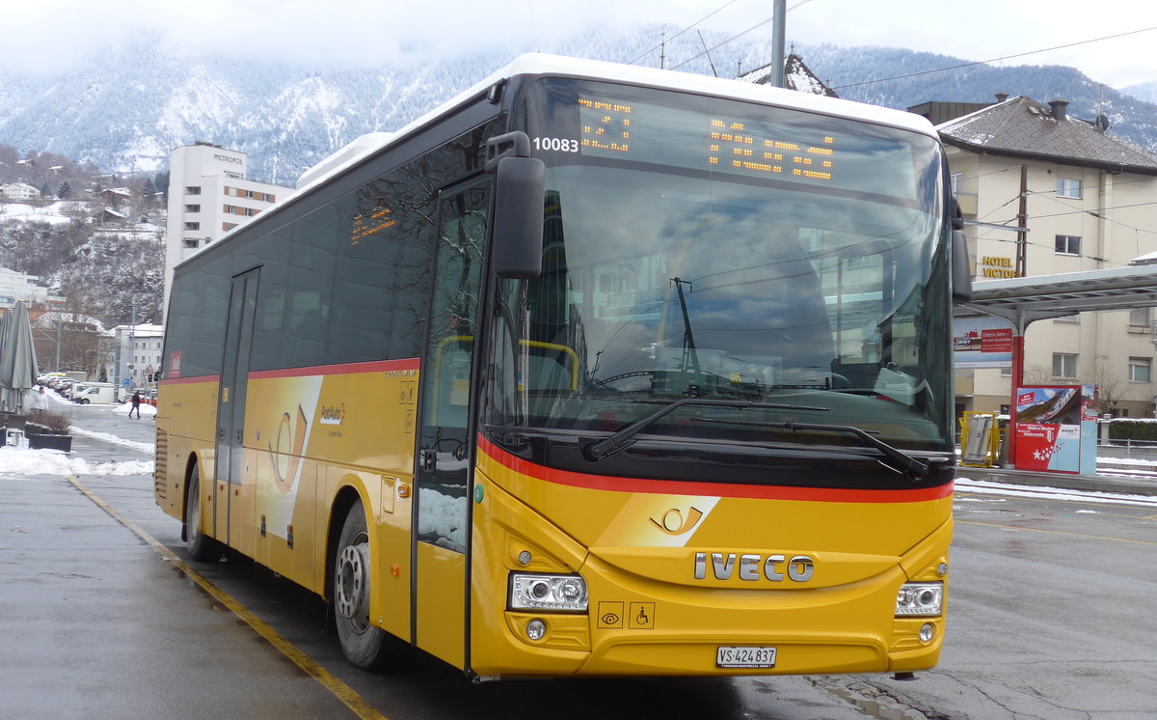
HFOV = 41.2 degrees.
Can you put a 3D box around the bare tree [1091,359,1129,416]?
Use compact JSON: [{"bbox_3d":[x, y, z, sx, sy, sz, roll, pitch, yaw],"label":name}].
[{"bbox_3d":[23.172,1.576,67.000,1.800,3.200,1.800,2,-2,0],"label":"bare tree"}]

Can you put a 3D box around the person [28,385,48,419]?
[{"bbox_3d":[-22.323,1.975,64.000,0.550,1.730,0.380,4,-3,-30],"label":"person"}]

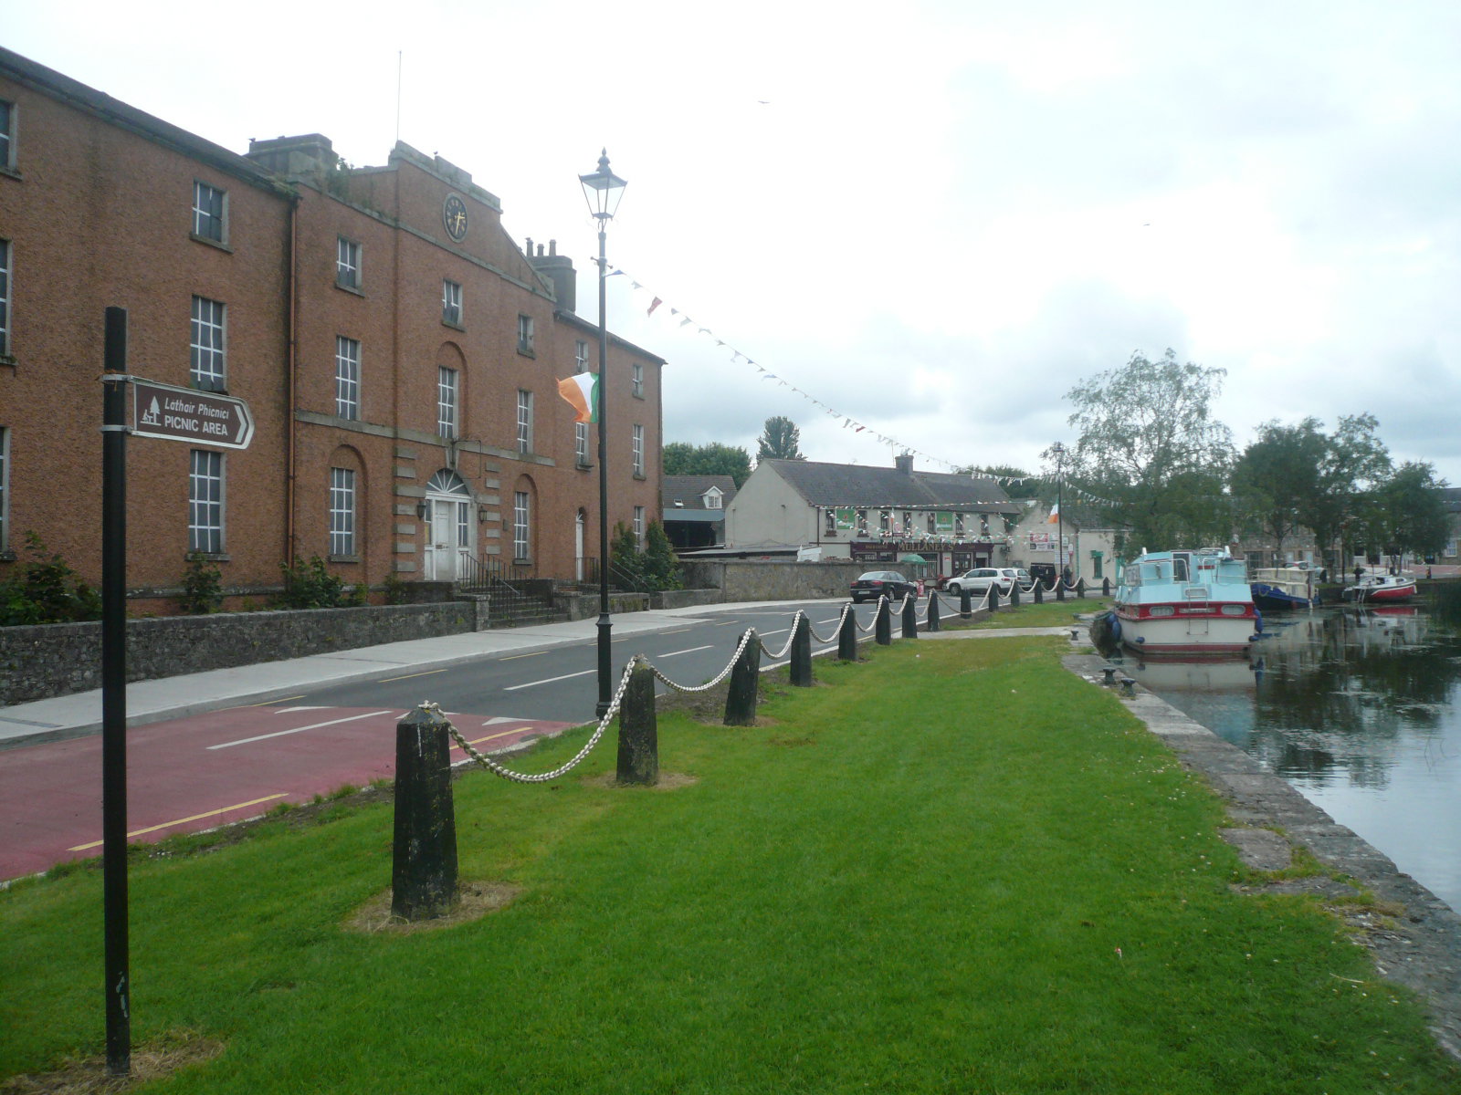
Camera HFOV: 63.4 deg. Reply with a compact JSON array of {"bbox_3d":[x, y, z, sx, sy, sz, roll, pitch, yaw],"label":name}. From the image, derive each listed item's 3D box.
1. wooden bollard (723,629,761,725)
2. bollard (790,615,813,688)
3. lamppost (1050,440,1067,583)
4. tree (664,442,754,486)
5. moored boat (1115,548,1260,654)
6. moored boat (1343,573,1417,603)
[{"bbox_3d":[0.140,1.475,13.400,0.340,1.070,0.340,6,-1,22],"label":"wooden bollard"},{"bbox_3d":[0.972,1.388,16.059,0.305,0.970,0.305,0,-1,16],"label":"bollard"},{"bbox_3d":[14.554,-0.975,52.063,0.500,7.100,0.500,0,-1,16],"label":"lamppost"},{"bbox_3d":[-2.366,-3.332,100.000,9.500,12.000,9.500,0,-1,0],"label":"tree"},{"bbox_3d":[13.000,1.580,35.300,3.200,2.850,9.000,0,-1,11],"label":"moored boat"},{"bbox_3d":[37.882,2.396,69.015,5.000,1.700,1.900,0,-1,-22],"label":"moored boat"}]

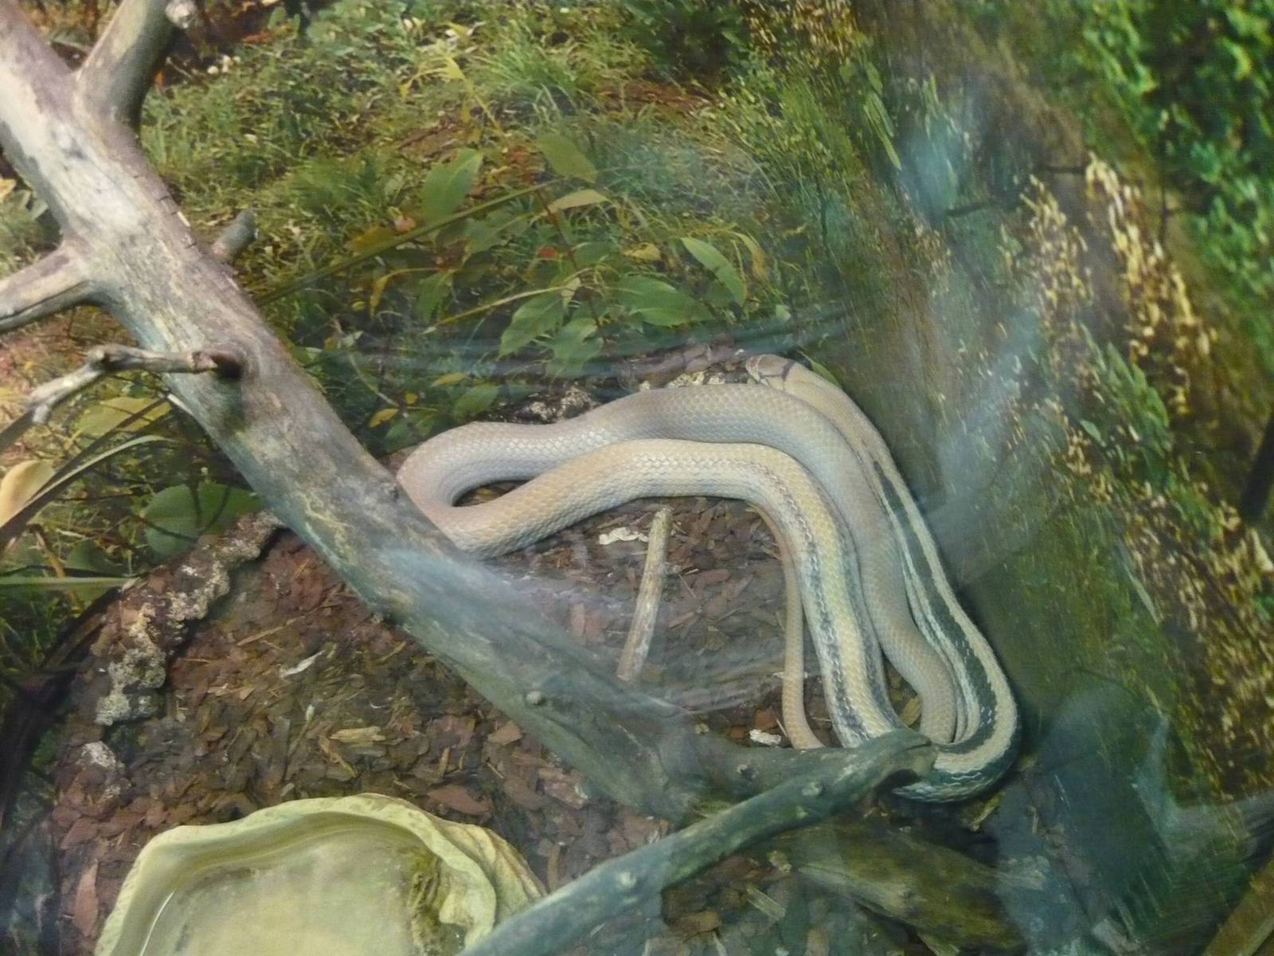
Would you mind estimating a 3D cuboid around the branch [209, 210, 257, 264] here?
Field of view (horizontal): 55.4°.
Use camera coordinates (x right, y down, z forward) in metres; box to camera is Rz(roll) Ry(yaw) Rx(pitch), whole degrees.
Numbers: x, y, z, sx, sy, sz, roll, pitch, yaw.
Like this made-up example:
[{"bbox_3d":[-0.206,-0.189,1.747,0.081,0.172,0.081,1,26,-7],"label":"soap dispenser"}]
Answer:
[{"bbox_3d":[-0.290,-0.172,0.870,0.018,0.018,0.045,40,65,0],"label":"branch"}]

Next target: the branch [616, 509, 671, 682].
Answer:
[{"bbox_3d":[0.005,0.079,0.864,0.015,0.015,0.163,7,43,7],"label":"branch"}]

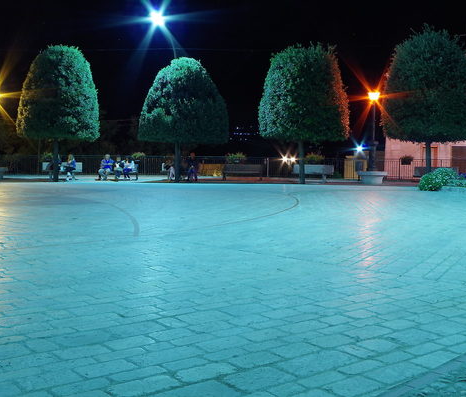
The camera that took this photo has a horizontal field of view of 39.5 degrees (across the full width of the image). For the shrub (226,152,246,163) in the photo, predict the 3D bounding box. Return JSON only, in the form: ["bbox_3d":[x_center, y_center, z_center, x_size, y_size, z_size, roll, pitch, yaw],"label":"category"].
[{"bbox_3d":[0.137,-2.190,35.500,1.050,0.660,0.650,0,3,0],"label":"shrub"}]

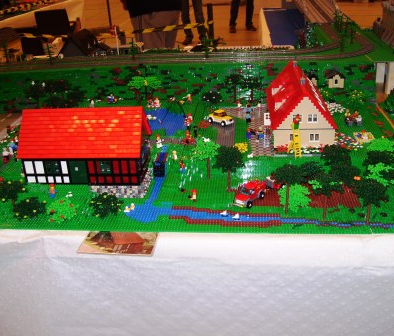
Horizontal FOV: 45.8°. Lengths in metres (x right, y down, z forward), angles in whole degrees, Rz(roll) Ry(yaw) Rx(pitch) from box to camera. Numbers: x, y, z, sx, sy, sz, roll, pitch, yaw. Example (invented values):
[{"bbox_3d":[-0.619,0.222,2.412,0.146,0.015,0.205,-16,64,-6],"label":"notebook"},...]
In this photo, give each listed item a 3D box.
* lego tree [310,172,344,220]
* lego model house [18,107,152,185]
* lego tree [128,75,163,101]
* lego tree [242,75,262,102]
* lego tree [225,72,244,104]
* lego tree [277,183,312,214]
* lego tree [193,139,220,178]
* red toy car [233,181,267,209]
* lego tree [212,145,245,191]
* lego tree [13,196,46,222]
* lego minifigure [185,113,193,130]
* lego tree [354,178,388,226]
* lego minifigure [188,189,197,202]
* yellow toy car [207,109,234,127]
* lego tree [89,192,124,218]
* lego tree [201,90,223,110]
[{"bbox_3d":[0.319,0.075,1.151,0.083,0.129,0.083,1,29,5],"label":"lego tree"},{"bbox_3d":[-0.335,-0.081,1.404,0.371,0.208,0.190,0,29,5],"label":"lego model house"},{"bbox_3d":[-0.232,-0.353,2.102,0.153,0.115,0.130,0,26,6],"label":"lego tree"},{"bbox_3d":[0.237,-0.338,2.018,0.085,0.119,0.085,0,26,6],"label":"lego tree"},{"bbox_3d":[0.161,-0.347,2.034,0.086,0.128,0.086,0,26,6],"label":"lego tree"},{"bbox_3d":[0.255,0.080,1.206,0.085,0.072,0.085,1,29,5],"label":"lego tree"},{"bbox_3d":[0.029,-0.025,1.378,0.078,0.125,0.078,0,26,6],"label":"lego tree"},{"bbox_3d":[0.146,0.074,1.260,0.035,0.040,0.094,21,36,36],"label":"red toy car"},{"bbox_3d":[0.088,0.008,1.284,0.084,0.136,0.084,1,29,5],"label":"lego tree"},{"bbox_3d":[-0.424,0.113,1.194,0.082,0.072,0.082,0,26,6],"label":"lego tree"},{"bbox_3d":[-0.028,-0.164,1.696,0.020,0.052,0.026,-10,30,-14],"label":"lego minifigure"},{"bbox_3d":[0.409,0.084,1.107,0.078,0.123,0.078,0,26,6],"label":"lego tree"},{"bbox_3d":[-0.010,0.075,1.268,0.025,0.042,0.018,17,34,32],"label":"lego minifigure"},{"bbox_3d":[0.094,-0.195,1.817,0.088,0.045,0.048,17,32,36],"label":"yellow toy car"},{"bbox_3d":[-0.230,0.102,1.195,0.084,0.076,0.084,0,26,6],"label":"lego tree"},{"bbox_3d":[0.062,-0.274,1.879,0.080,0.065,0.080,1,29,5],"label":"lego tree"}]

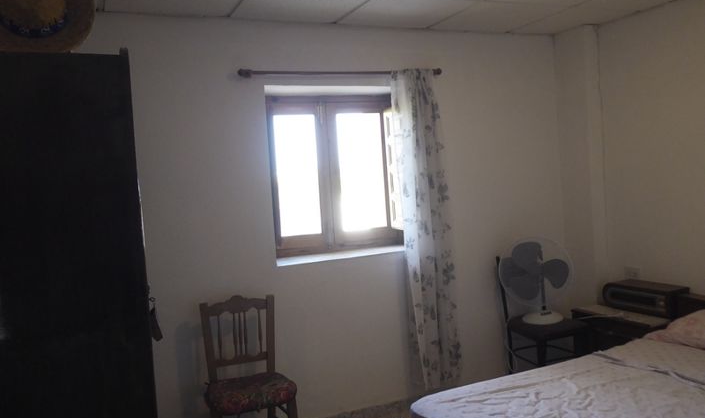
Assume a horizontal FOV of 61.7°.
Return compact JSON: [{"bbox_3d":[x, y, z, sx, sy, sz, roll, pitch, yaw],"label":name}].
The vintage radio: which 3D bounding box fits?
[{"bbox_3d":[1.709,0.510,3.412,0.190,0.135,0.400,-5,3,-24],"label":"vintage radio"}]

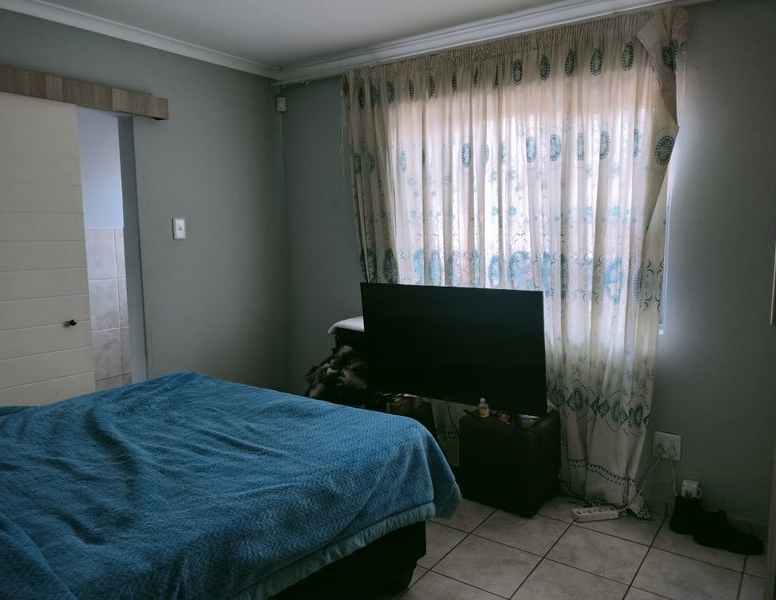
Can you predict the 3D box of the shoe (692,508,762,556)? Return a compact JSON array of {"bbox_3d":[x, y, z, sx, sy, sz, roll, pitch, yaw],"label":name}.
[{"bbox_3d":[1.494,1.004,2.740,0.270,0.135,0.100,2,7,22],"label":"shoe"}]

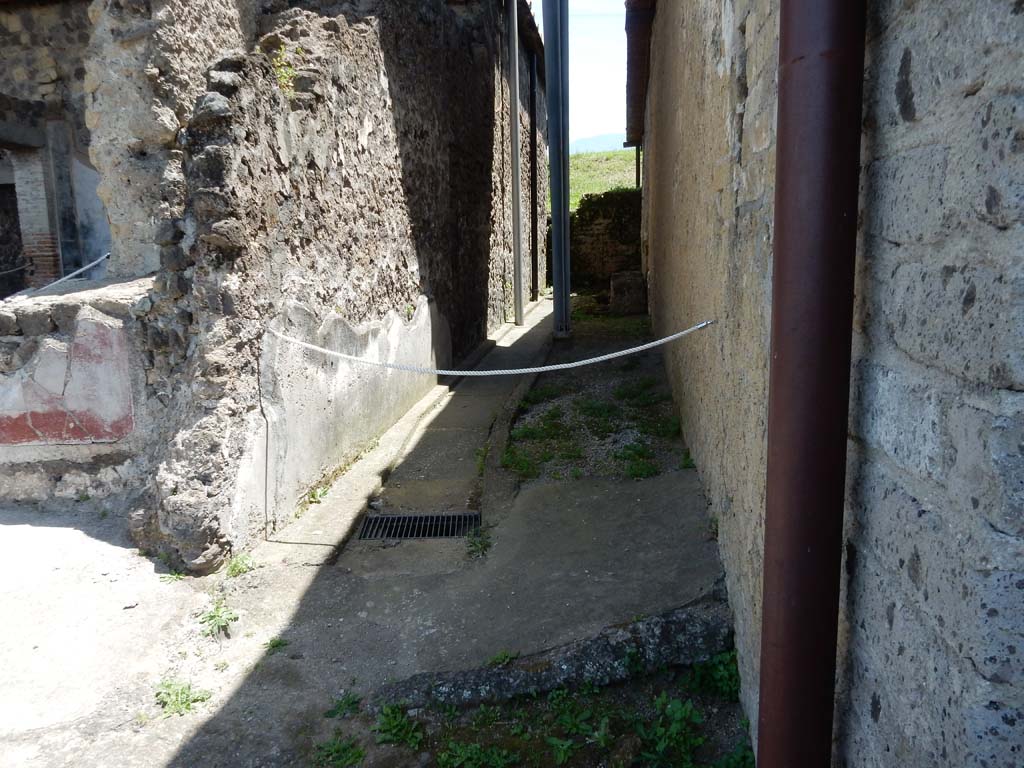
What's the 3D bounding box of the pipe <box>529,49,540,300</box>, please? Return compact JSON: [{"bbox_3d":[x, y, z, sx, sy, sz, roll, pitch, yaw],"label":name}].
[{"bbox_3d":[0.380,-3.555,13.000,0.110,4.200,0.110,0,11,9],"label":"pipe"}]

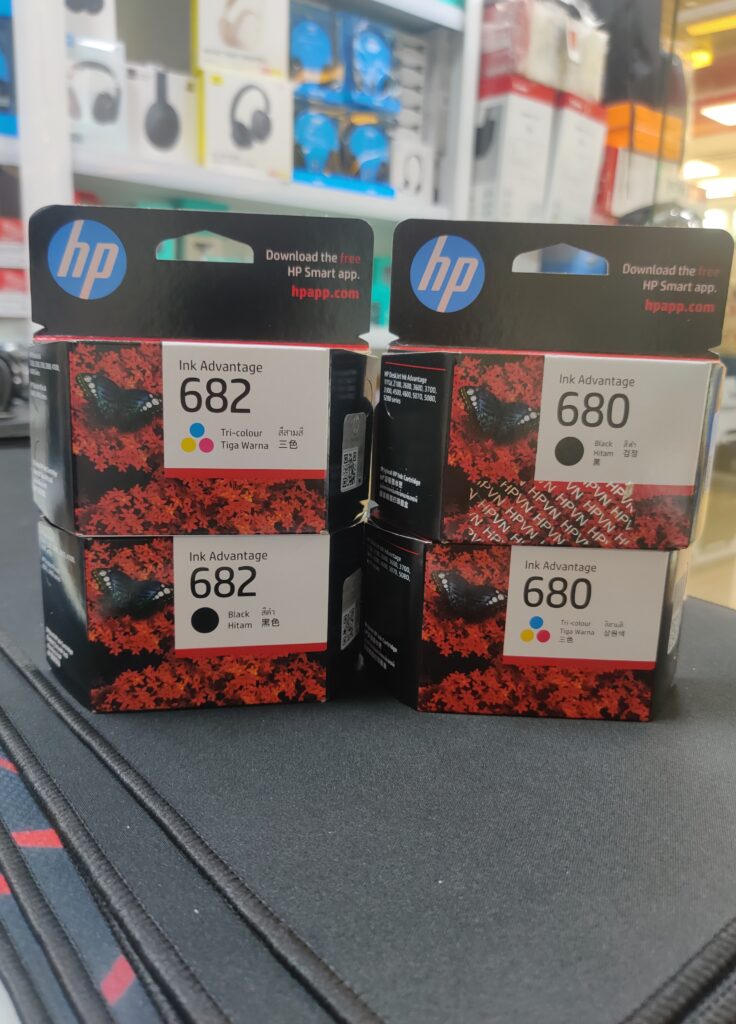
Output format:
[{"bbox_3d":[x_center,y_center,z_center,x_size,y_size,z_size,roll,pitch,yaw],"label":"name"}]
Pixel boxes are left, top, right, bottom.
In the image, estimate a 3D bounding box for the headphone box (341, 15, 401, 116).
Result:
[{"bbox_3d":[-0.004,-0.938,1.688,0.127,0.175,0.060,-8,16,-38],"label":"headphone box"}]

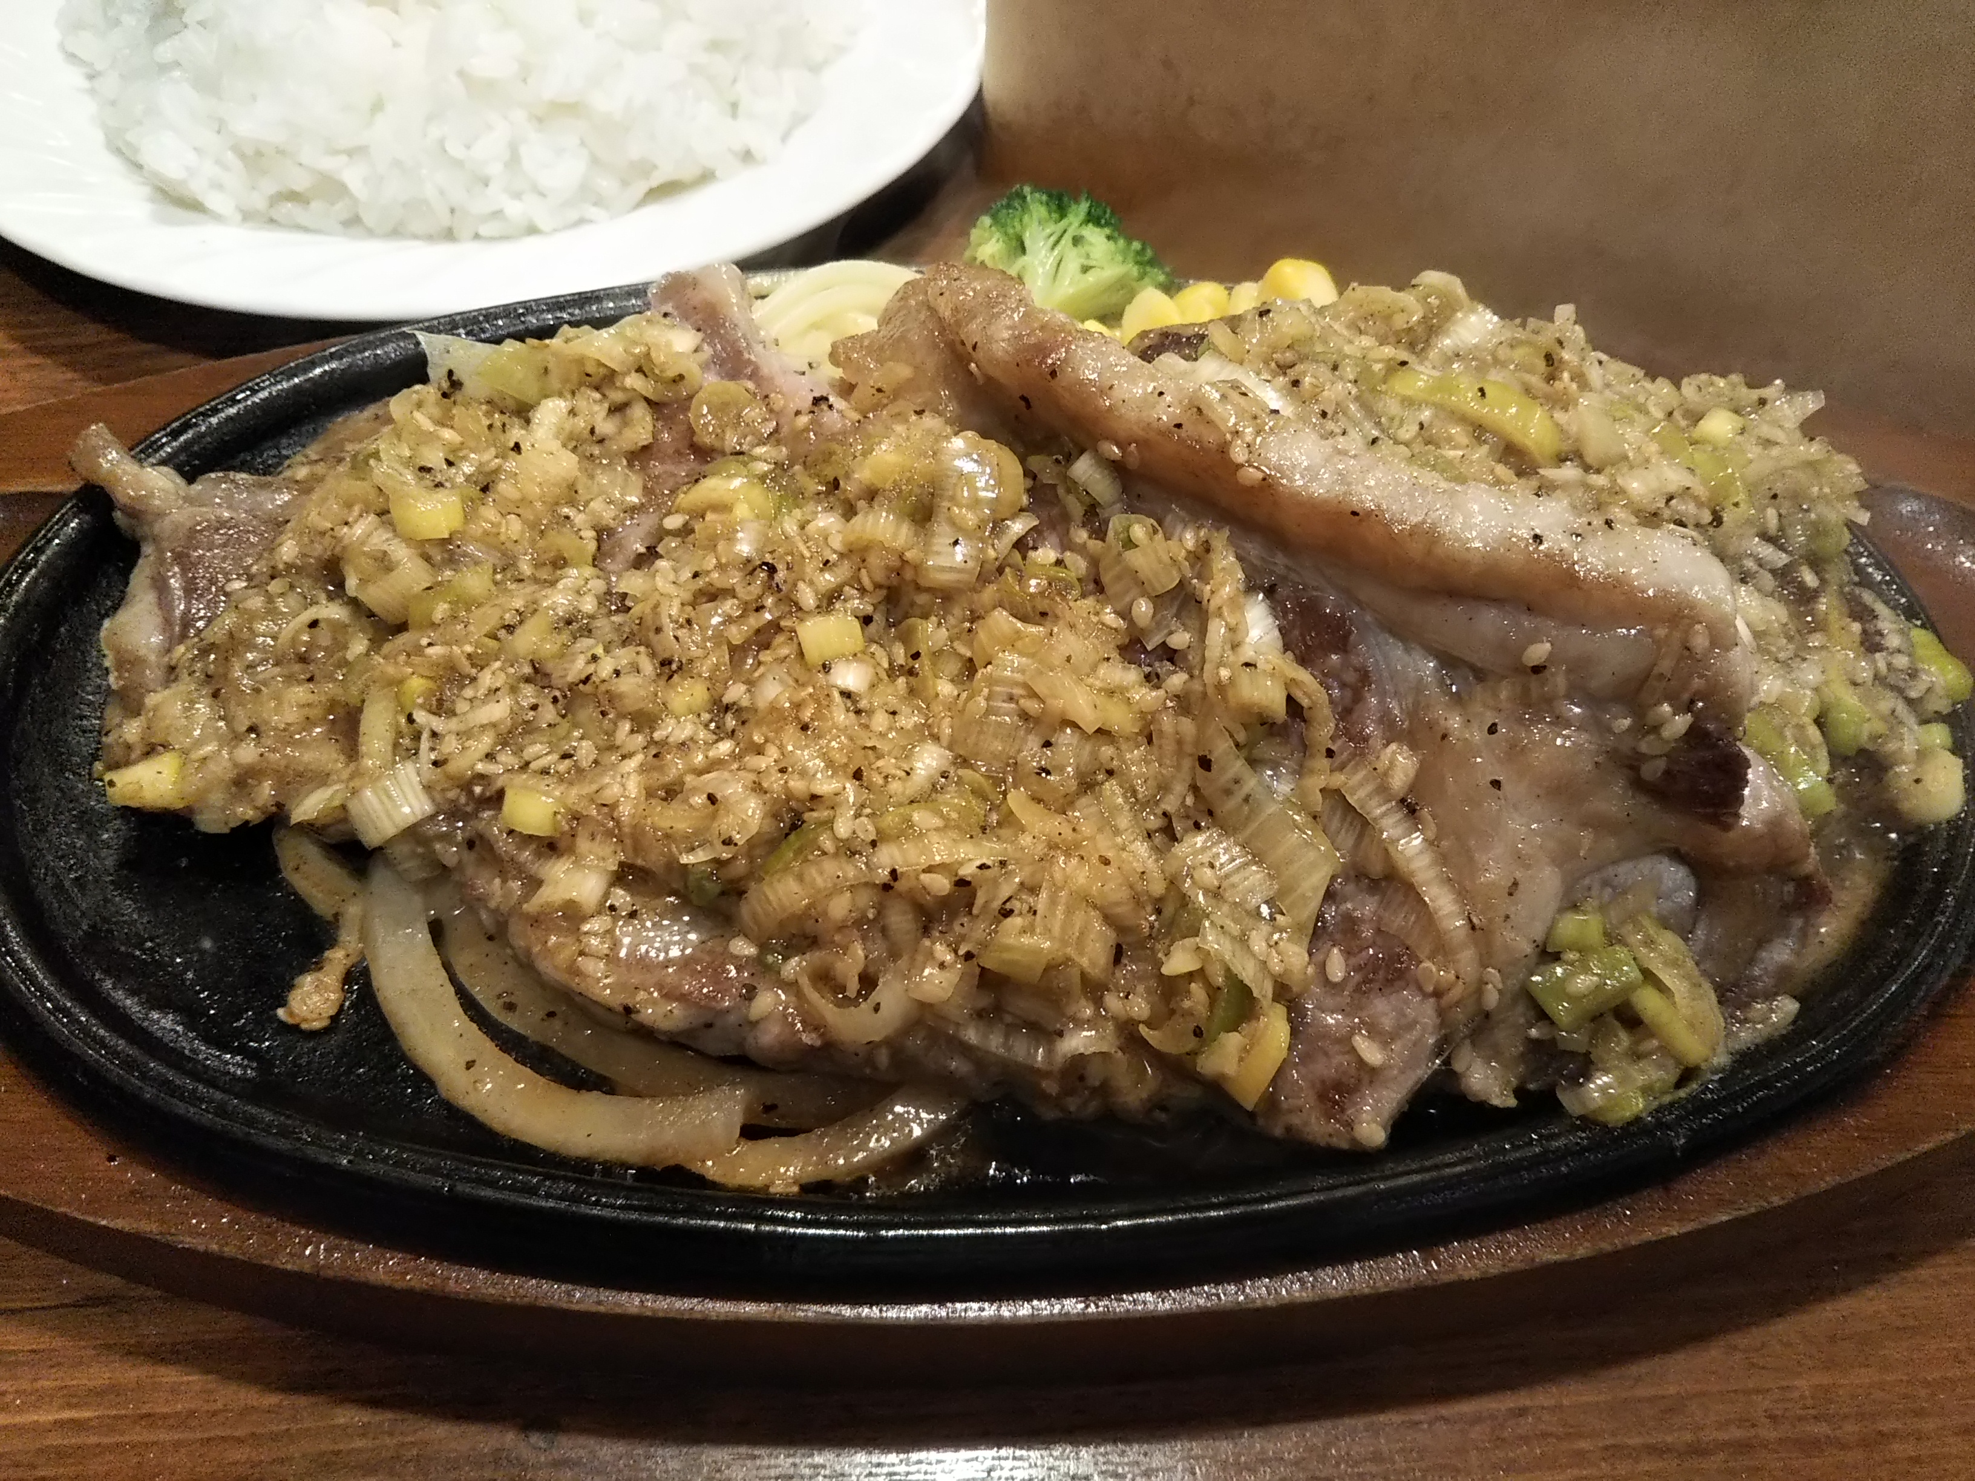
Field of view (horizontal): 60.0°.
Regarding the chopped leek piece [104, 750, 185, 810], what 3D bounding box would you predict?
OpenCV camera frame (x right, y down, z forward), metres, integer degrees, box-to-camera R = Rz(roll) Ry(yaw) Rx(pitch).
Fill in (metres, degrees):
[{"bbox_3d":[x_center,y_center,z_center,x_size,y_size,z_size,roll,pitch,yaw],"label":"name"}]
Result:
[{"bbox_3d":[-0.103,0.005,0.210,0.010,0.006,0.005,0,47,0],"label":"chopped leek piece"}]

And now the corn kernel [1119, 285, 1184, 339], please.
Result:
[{"bbox_3d":[0.025,-0.064,0.258,0.009,0.009,0.007,2,48,0],"label":"corn kernel"}]

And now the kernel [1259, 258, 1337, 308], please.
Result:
[{"bbox_3d":[0.047,-0.068,0.258,0.011,0.008,0.008,2,48,0],"label":"kernel"}]

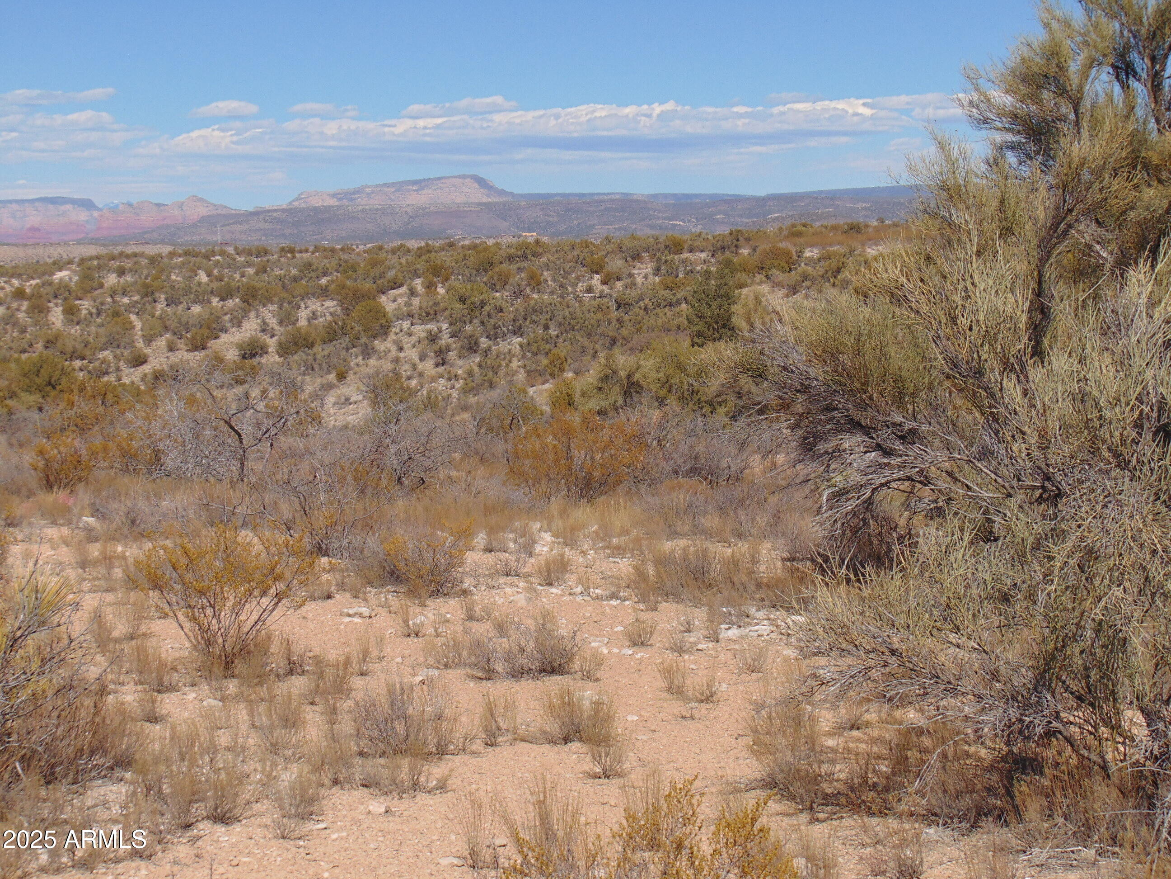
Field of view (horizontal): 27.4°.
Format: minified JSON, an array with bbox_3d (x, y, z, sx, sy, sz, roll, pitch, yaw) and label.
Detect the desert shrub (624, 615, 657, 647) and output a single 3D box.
[{"bbox_3d":[0.363,1.269,15.900,0.224,0.192,0.202,0,5,0],"label":"desert shrub"}]

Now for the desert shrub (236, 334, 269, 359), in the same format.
[{"bbox_3d":[-13.587,-3.770,98.000,1.381,1.056,1.243,0,5,0],"label":"desert shrub"}]

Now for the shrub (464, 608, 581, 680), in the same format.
[{"bbox_3d":[-0.363,1.183,13.900,0.678,0.377,0.508,0,5,0],"label":"shrub"}]

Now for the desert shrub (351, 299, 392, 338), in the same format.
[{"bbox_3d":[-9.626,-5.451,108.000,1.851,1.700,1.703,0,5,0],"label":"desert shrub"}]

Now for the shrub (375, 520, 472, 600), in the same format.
[{"bbox_3d":[-1.335,0.988,19.800,0.807,0.618,0.686,0,5,0],"label":"shrub"}]

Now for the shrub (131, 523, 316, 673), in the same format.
[{"bbox_3d":[-2.154,0.948,14.300,1.100,0.827,0.968,0,5,0],"label":"shrub"}]

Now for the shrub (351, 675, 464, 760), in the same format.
[{"bbox_3d":[-0.828,1.293,11.200,0.508,0.346,0.406,0,5,0],"label":"shrub"}]

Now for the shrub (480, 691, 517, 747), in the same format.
[{"bbox_3d":[-0.416,1.336,11.500,0.180,0.255,0.153,0,5,0],"label":"shrub"}]

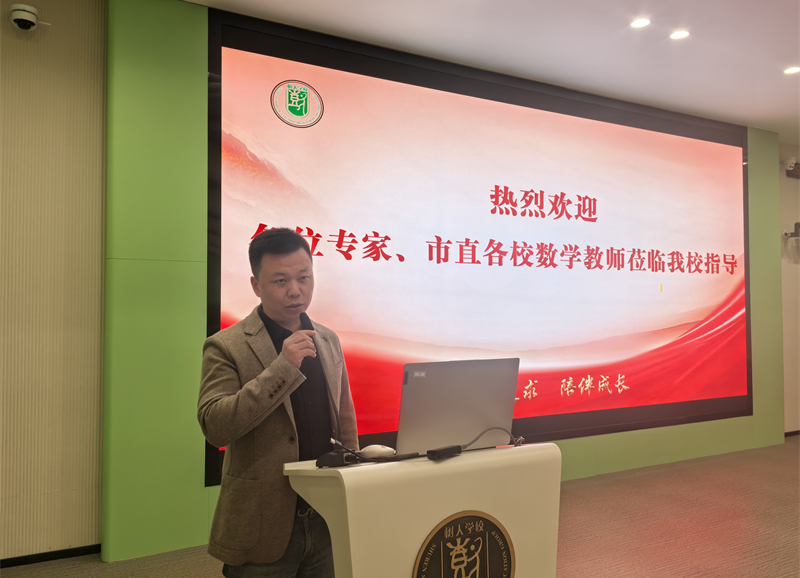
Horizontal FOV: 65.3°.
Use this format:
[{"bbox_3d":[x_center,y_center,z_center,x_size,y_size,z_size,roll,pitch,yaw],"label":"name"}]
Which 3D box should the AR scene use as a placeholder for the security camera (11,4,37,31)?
[{"bbox_3d":[-2.123,-1.532,3.530,0.130,0.105,0.130,1,-2,-30],"label":"security camera"}]

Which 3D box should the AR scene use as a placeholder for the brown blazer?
[{"bbox_3d":[-0.336,0.395,1.740,0.480,0.700,0.340,1,-2,-38],"label":"brown blazer"}]

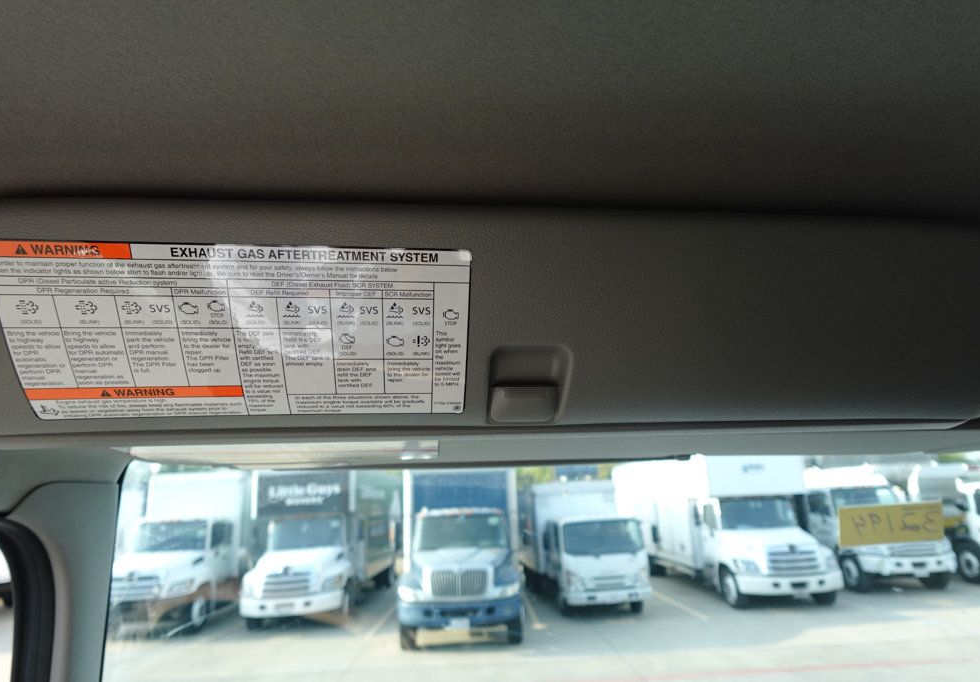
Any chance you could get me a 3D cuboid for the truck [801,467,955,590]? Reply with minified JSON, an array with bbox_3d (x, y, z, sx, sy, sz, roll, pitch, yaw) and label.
[{"bbox_3d":[10.266,5.672,17.717,2.400,3.000,7.800,-2,-16,-2],"label":"truck"}]

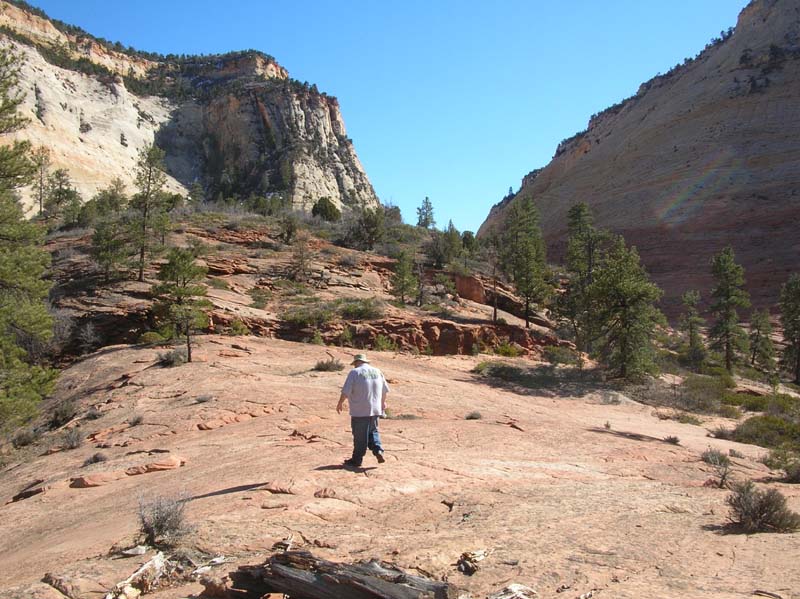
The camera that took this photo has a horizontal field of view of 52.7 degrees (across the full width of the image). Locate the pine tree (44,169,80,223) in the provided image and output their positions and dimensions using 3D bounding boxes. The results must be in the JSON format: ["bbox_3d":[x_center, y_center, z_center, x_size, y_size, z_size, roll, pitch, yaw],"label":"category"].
[{"bbox_3d":[-30.059,-9.263,72.000,3.110,4.713,3.206,0,-3,0],"label":"pine tree"}]

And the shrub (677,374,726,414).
[{"bbox_3d":[9.697,3.055,26.000,1.576,1.274,1.418,-1,-3,20],"label":"shrub"}]

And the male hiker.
[{"bbox_3d":[-0.561,1.661,12.100,0.740,1.710,0.600,1,-3,-22],"label":"male hiker"}]

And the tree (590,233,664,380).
[{"bbox_3d":[9.287,0.327,33.000,2.960,5.739,2.960,-1,-3,16],"label":"tree"}]

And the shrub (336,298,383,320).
[{"bbox_3d":[-2.052,0.520,42.000,2.444,1.132,2.200,0,-3,-3],"label":"shrub"}]

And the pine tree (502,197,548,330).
[{"bbox_3d":[6.986,-2.060,45.000,2.509,7.274,2.509,0,-3,9],"label":"pine tree"}]

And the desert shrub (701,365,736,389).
[{"bbox_3d":[14.578,3.524,37.000,1.598,1.076,1.565,0,-3,0],"label":"desert shrub"}]

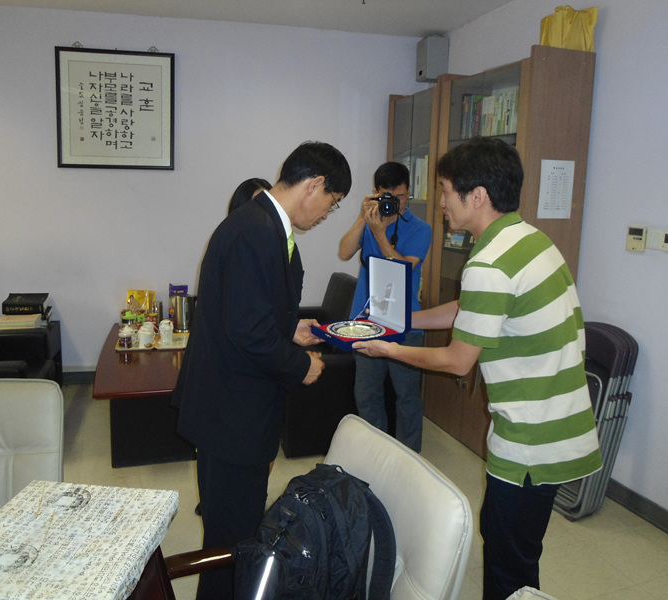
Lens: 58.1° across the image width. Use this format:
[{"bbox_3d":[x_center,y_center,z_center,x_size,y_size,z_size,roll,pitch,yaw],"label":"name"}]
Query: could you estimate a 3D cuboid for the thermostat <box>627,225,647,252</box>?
[{"bbox_3d":[1.427,-0.284,2.831,0.028,0.116,0.088,-2,9,-19],"label":"thermostat"}]

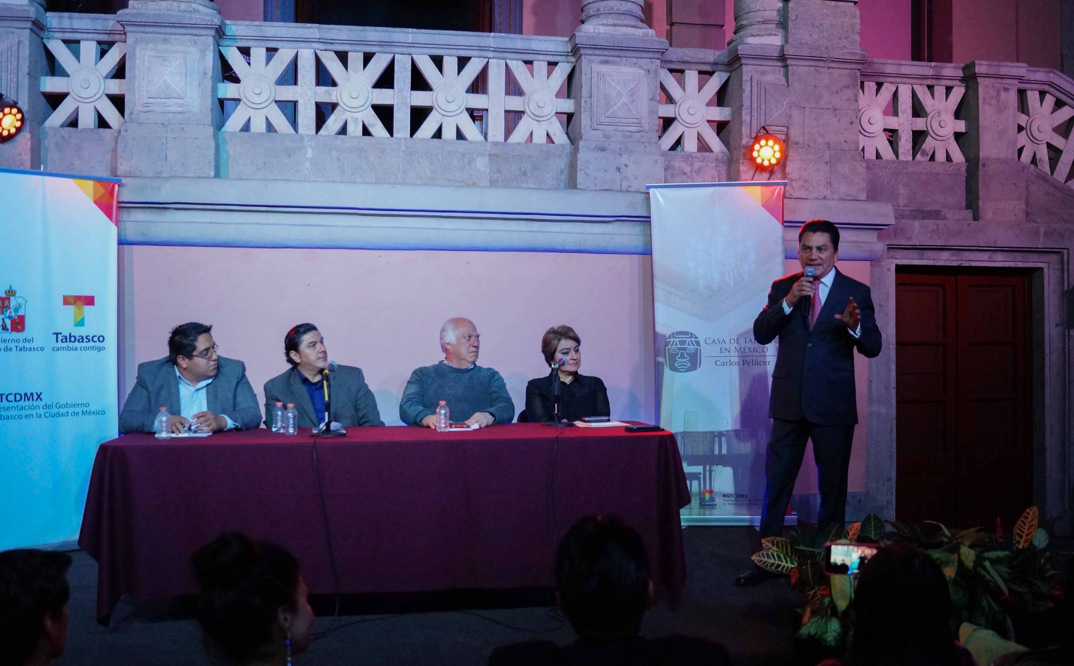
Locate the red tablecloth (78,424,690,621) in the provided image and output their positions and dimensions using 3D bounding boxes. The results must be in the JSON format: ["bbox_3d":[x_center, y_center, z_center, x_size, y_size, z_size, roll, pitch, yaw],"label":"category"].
[{"bbox_3d":[-0.625,0.815,4.450,2.480,0.730,0.820,0,-2,-8],"label":"red tablecloth"}]

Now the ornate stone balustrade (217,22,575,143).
[{"bbox_3d":[-0.862,-1.552,6.219,2.206,0.687,0.220,1,-2,-7],"label":"ornate stone balustrade"}]

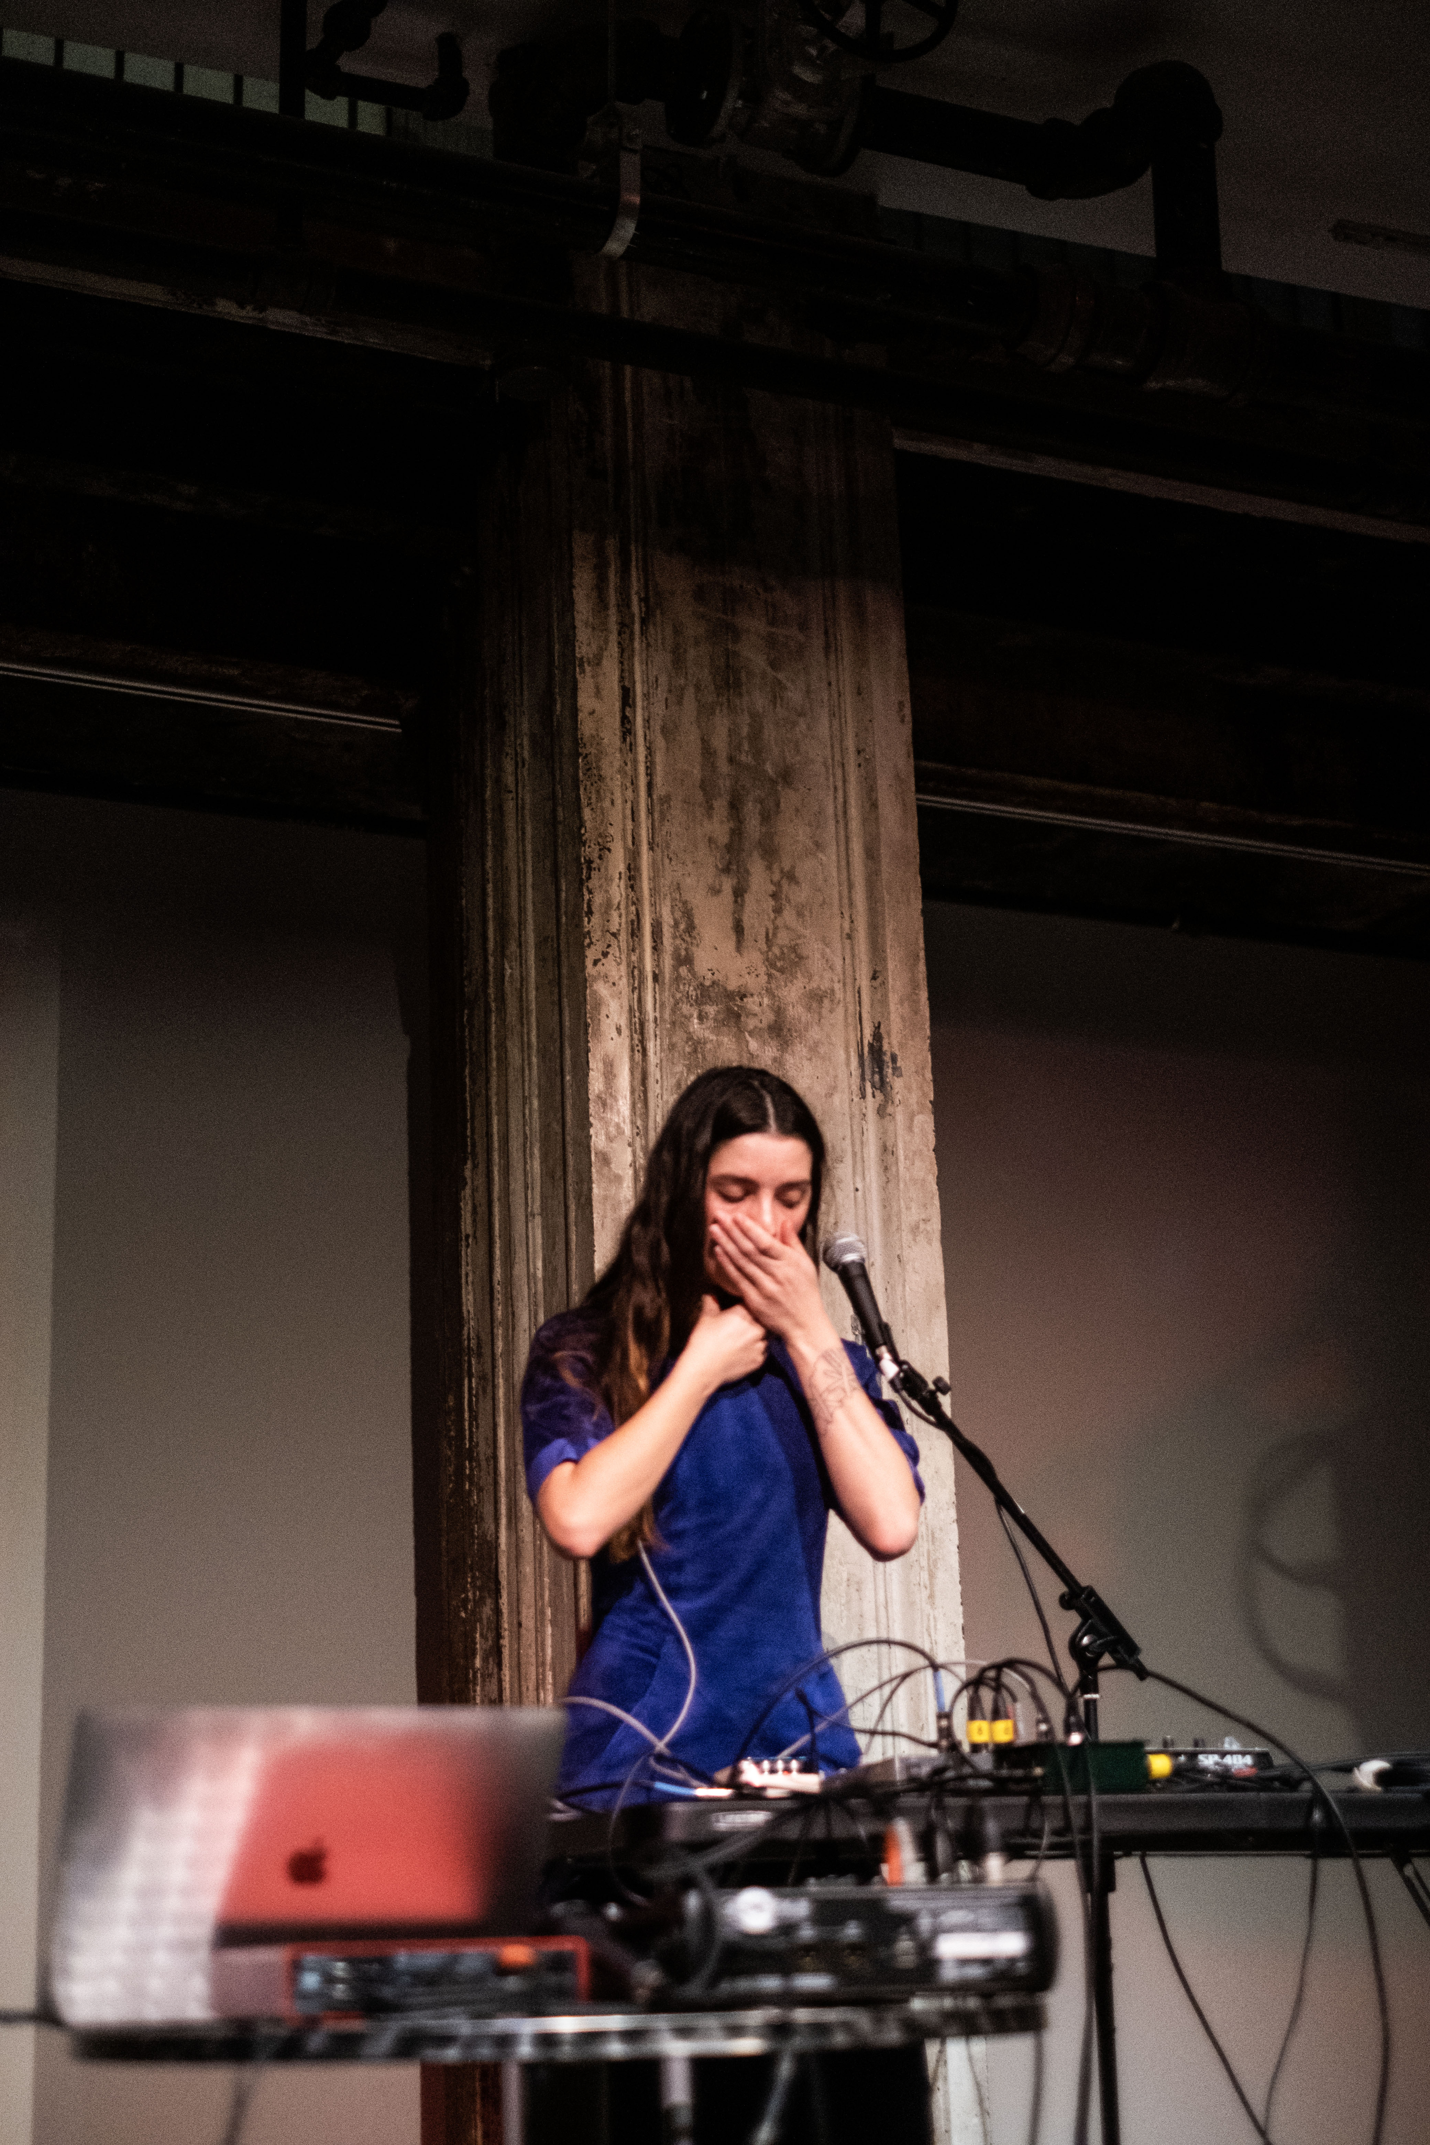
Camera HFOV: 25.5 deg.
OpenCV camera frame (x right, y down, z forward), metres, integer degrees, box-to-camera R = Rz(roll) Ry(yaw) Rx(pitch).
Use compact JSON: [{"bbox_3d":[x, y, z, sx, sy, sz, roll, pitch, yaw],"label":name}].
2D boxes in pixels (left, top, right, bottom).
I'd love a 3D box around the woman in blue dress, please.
[{"bbox_3d":[0.019,0.766,3.387,0.460,1.630,0.340,4,-18,-19],"label":"woman in blue dress"}]

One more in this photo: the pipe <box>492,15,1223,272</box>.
[{"bbox_3d":[0.208,-1.334,4.466,1.075,0.395,0.350,6,-19,-24],"label":"pipe"}]

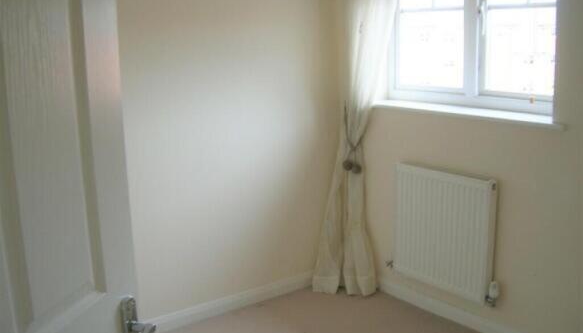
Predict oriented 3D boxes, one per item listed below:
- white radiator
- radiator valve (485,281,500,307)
[{"bbox_3d":[0.767,0.322,2.994,0.068,0.600,0.590,-10,14,-36],"label":"white radiator"},{"bbox_3d":[0.965,0.606,2.799,0.045,0.110,0.055,-10,14,-36],"label":"radiator valve"}]

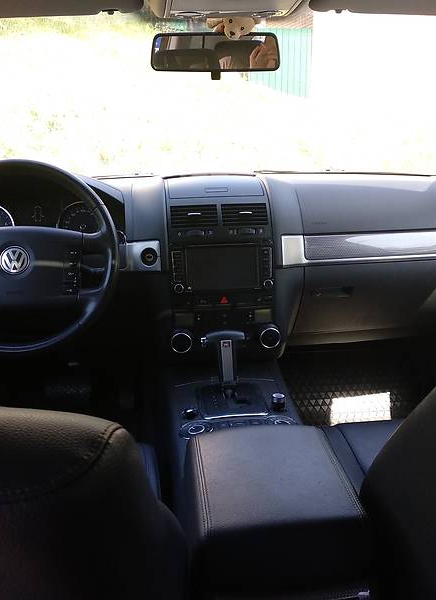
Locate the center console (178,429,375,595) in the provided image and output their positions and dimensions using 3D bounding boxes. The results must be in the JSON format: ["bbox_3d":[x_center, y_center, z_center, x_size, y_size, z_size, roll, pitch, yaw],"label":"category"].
[{"bbox_3d":[0.079,0.307,0.930,0.245,0.120,0.290,-3,17,-6],"label":"center console"}]

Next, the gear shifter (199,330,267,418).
[{"bbox_3d":[0.026,0.140,1.252,0.120,0.155,0.150,-3,17,-6],"label":"gear shifter"}]

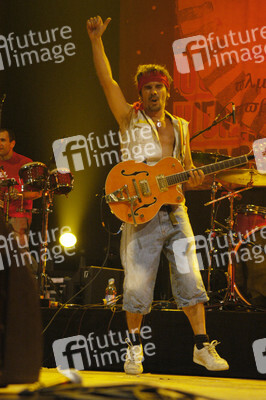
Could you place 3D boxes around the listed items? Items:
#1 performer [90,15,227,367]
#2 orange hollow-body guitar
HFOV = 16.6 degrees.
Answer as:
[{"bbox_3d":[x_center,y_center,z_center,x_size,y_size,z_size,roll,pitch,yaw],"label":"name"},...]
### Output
[{"bbox_3d":[0.130,-0.050,5.120,0.790,2.020,0.500,1,-6,-13],"label":"performer"},{"bbox_3d":[0.320,-0.132,5.000,0.980,0.370,0.110,-16,-5,-2],"label":"orange hollow-body guitar"}]

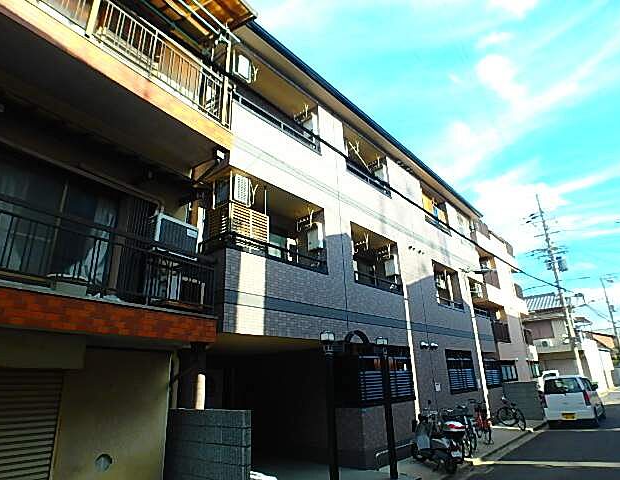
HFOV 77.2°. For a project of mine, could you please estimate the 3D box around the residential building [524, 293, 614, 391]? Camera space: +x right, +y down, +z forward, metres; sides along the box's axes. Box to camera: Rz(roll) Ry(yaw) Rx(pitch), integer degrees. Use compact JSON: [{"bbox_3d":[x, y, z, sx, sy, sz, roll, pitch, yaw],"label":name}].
[{"bbox_3d":[18.608,8.252,30.769,6.000,7.400,9.000,-18,-25,38],"label":"residential building"}]

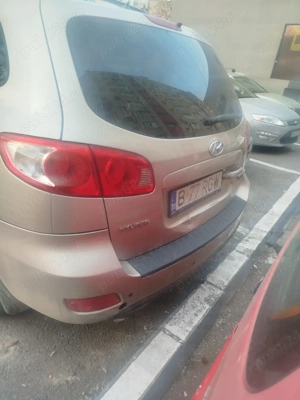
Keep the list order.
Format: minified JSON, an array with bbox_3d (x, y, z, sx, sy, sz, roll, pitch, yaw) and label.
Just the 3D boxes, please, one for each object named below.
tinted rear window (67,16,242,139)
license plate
[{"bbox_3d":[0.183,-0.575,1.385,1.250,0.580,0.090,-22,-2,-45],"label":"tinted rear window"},{"bbox_3d":[0.266,-0.054,1.495,0.024,0.118,0.525,16,26,38],"label":"license plate"}]

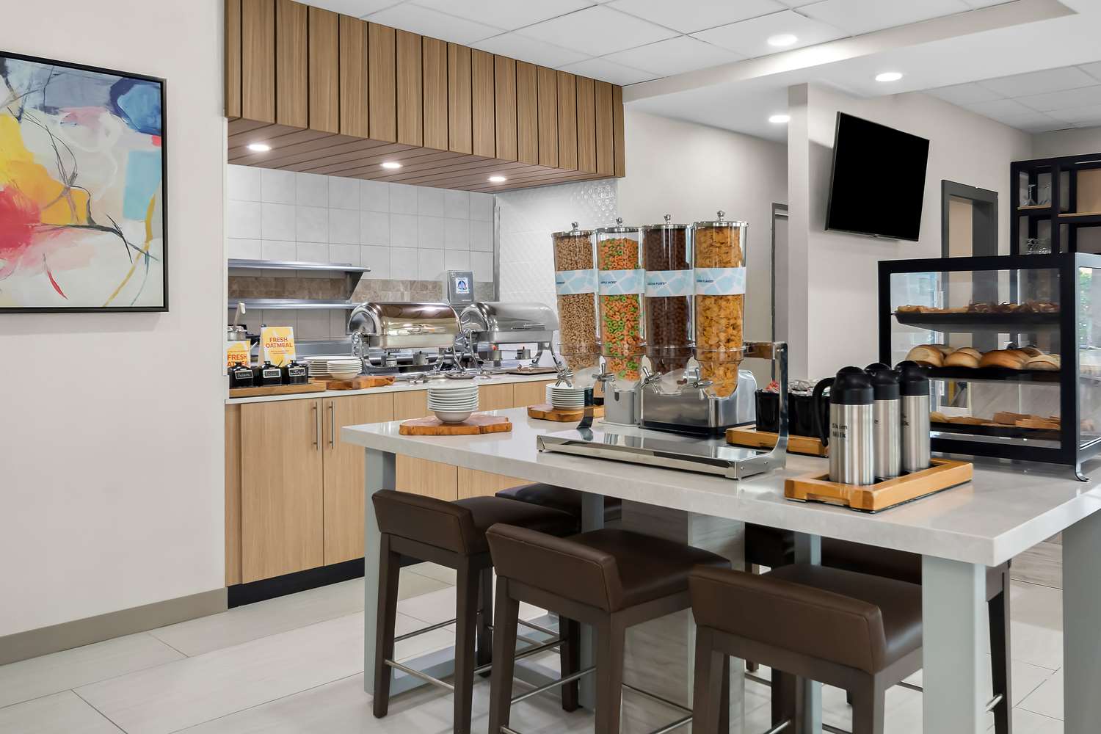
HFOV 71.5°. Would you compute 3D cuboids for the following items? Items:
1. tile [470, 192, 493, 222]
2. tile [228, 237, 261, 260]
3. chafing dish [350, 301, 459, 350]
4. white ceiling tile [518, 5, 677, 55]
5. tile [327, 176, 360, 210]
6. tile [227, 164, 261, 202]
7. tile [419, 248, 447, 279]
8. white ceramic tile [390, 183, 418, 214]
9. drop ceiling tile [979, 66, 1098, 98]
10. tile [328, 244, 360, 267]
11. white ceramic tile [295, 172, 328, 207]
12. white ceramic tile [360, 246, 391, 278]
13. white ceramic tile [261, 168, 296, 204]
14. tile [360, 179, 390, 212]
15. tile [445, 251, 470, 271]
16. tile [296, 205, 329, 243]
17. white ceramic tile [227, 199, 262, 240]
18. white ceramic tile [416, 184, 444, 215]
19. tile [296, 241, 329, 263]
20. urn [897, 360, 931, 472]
[{"bbox_3d":[-0.456,-1.068,5.101,0.197,0.190,0.010,-2,4,-41],"label":"tile"},{"bbox_3d":[-1.765,-0.629,4.397,0.215,0.217,0.012,-3,4,-41],"label":"tile"},{"bbox_3d":[-0.928,-0.266,4.777,0.530,0.310,0.420,-3,4,-44],"label":"chafing dish"},{"bbox_3d":[0.246,-1.704,3.904,0.546,0.020,0.606,3,4,45],"label":"white ceiling tile"},{"bbox_3d":[-1.214,-1.023,4.487,0.197,0.190,0.010,-2,4,-41],"label":"tile"},{"bbox_3d":[-1.663,-0.998,4.143,0.200,0.188,0.010,-2,3,-40],"label":"tile"},{"bbox_3d":[-0.753,-0.662,4.884,0.197,0.190,0.010,-2,4,-41],"label":"tile"},{"bbox_3d":[-0.906,-1.042,4.737,0.197,0.190,0.010,-2,4,-41],"label":"white ceramic tile"},{"bbox_3d":[2.985,-1.732,4.650,0.600,0.020,0.600,-3,4,-45],"label":"drop ceiling tile"},{"bbox_3d":[-1.286,-0.659,4.771,0.215,0.217,0.012,-3,4,-41],"label":"tile"},{"bbox_3d":[-1.365,-1.017,4.386,0.200,0.188,0.010,-2,3,-40],"label":"white ceramic tile"},{"bbox_3d":[-1.121,-0.668,4.898,0.215,0.217,0.012,-3,4,-41],"label":"white ceramic tile"},{"bbox_3d":[-1.514,-1.007,4.264,0.200,0.188,0.010,-2,3,-40],"label":"white ceramic tile"},{"bbox_3d":[-1.059,-1.033,4.613,0.197,0.190,0.010,-2,4,-41],"label":"tile"},{"bbox_3d":[-0.610,-0.660,5.003,0.200,0.200,0.010,-2,3,-40],"label":"tile"},{"bbox_3d":[-1.364,-0.815,4.386,0.200,0.200,0.010,-2,3,-40],"label":"tile"},{"bbox_3d":[-1.765,-0.849,4.397,0.215,0.217,0.012,-3,4,-41],"label":"white ceramic tile"},{"bbox_3d":[-0.764,-1.059,4.851,0.197,0.190,0.010,-2,4,-41],"label":"white ceramic tile"},{"bbox_3d":[-1.446,-0.650,4.645,0.215,0.217,0.012,-3,4,-41],"label":"tile"},{"bbox_3d":[0.951,0.131,2.056,0.150,0.295,0.112,3,4,43],"label":"urn"}]

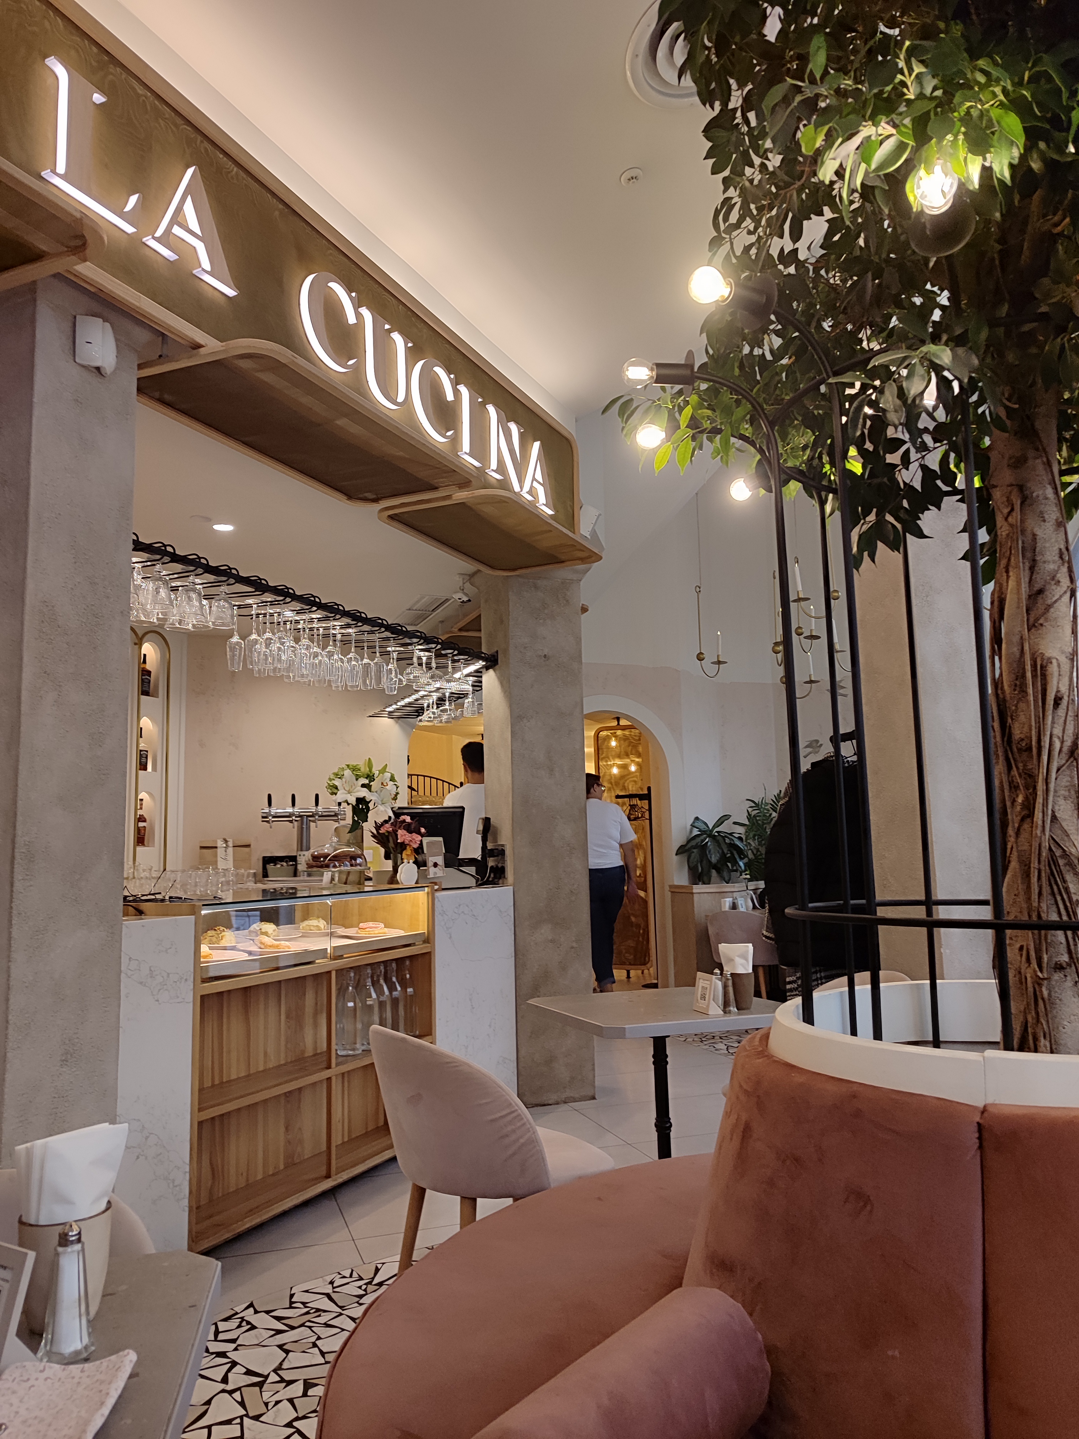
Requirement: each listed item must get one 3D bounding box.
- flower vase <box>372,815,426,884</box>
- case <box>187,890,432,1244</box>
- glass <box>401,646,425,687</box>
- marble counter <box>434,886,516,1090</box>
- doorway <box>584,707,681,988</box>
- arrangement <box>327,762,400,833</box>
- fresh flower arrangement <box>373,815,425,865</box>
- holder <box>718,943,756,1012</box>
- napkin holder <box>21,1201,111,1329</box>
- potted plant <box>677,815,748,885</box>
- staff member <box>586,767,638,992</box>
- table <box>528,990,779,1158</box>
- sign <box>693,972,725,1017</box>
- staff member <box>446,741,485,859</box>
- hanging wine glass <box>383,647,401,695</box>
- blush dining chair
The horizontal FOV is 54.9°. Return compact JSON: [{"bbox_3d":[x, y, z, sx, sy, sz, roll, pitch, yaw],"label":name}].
[{"bbox_3d":[-0.639,0.606,4.728,0.235,0.340,0.220,0,-7,-8],"label":"flower vase"},{"bbox_3d":[-0.966,1.170,3.879,0.480,1.020,1.400,-4,-8,25],"label":"case"},{"bbox_3d":[-0.572,-0.240,4.720,0.094,0.182,0.094,-1,-7,0],"label":"glass"},{"bbox_3d":[-0.511,1.270,4.613,0.550,1.008,0.717,-5,-8,25],"label":"marble counter"},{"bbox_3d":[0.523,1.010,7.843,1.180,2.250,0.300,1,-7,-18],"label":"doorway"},{"bbox_3d":[-0.850,0.372,4.988,0.340,0.340,0.310,0,-7,-10],"label":"arrangement"},{"bbox_3d":[-0.639,0.547,4.728,0.235,0.225,0.220,0,-7,-8],"label":"fresh flower arrangement"},{"bbox_3d":[0.526,0.681,2.752,0.090,0.168,0.085,-3,-7,10],"label":"holder"},{"bbox_3d":[-0.451,0.518,0.985,0.081,0.099,0.081,2,-8,-24],"label":"napkin holder"},{"bbox_3d":[1.260,0.952,7.588,0.520,0.510,0.480,-2,-7,9],"label":"potted plant"},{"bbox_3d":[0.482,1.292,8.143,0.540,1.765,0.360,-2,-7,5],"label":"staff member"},{"bbox_3d":[0.337,1.149,2.772,0.610,0.750,0.590,1,-7,-18],"label":"table"},{"bbox_3d":[0.444,0.708,2.689,0.050,0.100,0.080,1,-7,-18],"label":"sign"},{"bbox_3d":[-0.355,1.030,6.030,0.500,1.807,0.320,0,-7,-10],"label":"staff member"},{"bbox_3d":[-0.672,-0.216,4.726,0.070,0.216,0.070,0,-7,-8],"label":"hanging wine glass"},{"bbox_3d":[-0.116,1.100,2.423,0.550,0.780,0.500,3,-8,-30],"label":"blush dining chair"}]

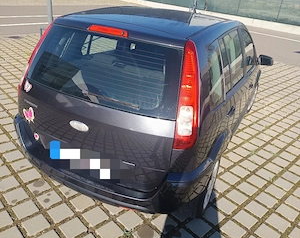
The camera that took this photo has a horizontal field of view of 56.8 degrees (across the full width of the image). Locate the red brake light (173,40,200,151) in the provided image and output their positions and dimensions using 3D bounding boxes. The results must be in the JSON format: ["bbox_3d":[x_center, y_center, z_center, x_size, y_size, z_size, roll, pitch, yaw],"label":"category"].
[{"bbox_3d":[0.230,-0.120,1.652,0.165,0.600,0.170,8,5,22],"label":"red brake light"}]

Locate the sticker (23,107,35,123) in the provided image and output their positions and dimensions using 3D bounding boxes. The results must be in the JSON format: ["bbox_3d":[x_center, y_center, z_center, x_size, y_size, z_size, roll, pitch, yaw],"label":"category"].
[{"bbox_3d":[-0.943,-0.030,2.159,0.105,0.125,0.010,21,22,28],"label":"sticker"}]

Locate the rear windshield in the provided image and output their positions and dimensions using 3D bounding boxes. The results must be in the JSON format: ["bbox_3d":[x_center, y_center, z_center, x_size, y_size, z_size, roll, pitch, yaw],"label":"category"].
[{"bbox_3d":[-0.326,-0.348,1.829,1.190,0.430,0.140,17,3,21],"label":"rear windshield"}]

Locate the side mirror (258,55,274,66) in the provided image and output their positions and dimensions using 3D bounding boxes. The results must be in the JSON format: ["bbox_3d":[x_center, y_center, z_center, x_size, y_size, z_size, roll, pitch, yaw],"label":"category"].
[{"bbox_3d":[1.367,-0.675,3.259,0.175,0.120,0.110,17,28,21],"label":"side mirror"}]

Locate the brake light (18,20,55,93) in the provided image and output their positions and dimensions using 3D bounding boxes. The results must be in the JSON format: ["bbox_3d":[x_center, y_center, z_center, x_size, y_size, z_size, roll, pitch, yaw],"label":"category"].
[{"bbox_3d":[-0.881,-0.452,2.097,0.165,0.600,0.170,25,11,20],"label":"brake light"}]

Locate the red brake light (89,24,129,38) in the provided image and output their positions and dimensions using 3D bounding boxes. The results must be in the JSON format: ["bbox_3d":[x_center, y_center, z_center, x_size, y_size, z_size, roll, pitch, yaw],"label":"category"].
[{"bbox_3d":[-0.267,-0.572,1.808,0.300,0.045,0.050,17,18,21],"label":"red brake light"}]

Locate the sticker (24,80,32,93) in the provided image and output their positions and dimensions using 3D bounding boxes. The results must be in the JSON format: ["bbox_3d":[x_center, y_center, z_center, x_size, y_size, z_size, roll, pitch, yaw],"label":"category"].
[{"bbox_3d":[-0.910,-0.238,2.079,0.080,0.100,0.010,21,12,28],"label":"sticker"}]

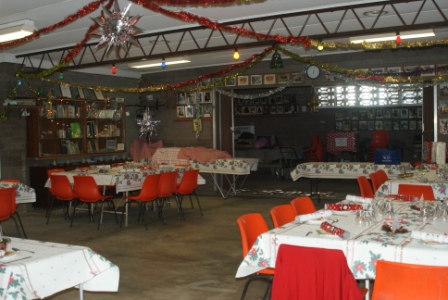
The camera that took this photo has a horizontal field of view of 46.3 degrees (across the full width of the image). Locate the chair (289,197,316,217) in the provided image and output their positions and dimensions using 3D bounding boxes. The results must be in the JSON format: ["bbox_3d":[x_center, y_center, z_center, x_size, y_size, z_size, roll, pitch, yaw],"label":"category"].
[{"bbox_3d":[0.912,0.861,4.889,0.520,0.790,0.500,1,3,35],"label":"chair"}]

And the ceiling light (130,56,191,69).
[{"bbox_3d":[-1.184,-1.631,9.800,1.240,0.100,0.200,-2,2,29],"label":"ceiling light"}]

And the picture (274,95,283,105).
[{"bbox_3d":[1.524,-1.401,14.587,0.225,0.270,0.025,1,3,29],"label":"picture"}]

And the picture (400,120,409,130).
[{"bbox_3d":[4.757,-0.640,13.791,0.190,0.250,0.025,0,3,27],"label":"picture"}]

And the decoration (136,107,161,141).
[{"bbox_3d":[-1.587,-0.568,11.000,0.515,0.694,0.300,0,2,31],"label":"decoration"}]

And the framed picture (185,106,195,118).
[{"bbox_3d":[-0.781,-0.858,11.935,0.234,0.277,0.030,0,2,31],"label":"framed picture"}]

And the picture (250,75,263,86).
[{"bbox_3d":[0.645,-1.371,10.290,0.250,0.210,0.025,1,4,25],"label":"picture"}]

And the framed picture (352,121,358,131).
[{"bbox_3d":[3.613,-0.666,14.398,0.190,0.250,0.025,0,3,27],"label":"framed picture"}]

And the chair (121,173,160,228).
[{"bbox_3d":[-1.242,0.775,8.071,0.530,0.795,0.490,0,2,31],"label":"chair"}]

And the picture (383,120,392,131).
[{"bbox_3d":[4.128,-0.611,13.207,0.189,0.237,0.025,1,3,29],"label":"picture"}]

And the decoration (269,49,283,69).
[{"bbox_3d":[0.665,-1.139,6.550,0.150,0.235,0.120,1,3,29],"label":"decoration"}]

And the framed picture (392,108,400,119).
[{"bbox_3d":[4.628,-0.969,14.051,0.201,0.263,0.030,0,2,31],"label":"framed picture"}]

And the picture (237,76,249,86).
[{"bbox_3d":[0.380,-1.369,10.416,0.245,0.205,0.025,1,4,25],"label":"picture"}]

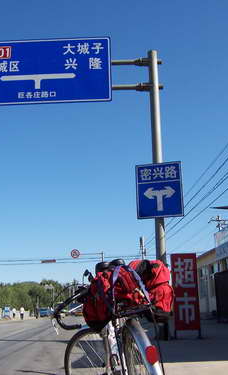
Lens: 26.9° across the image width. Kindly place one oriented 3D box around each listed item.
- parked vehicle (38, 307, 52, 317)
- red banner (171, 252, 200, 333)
[{"bbox_3d":[-11.697,21.382,82.000,1.800,1.750,4.200,-1,-14,-3],"label":"parked vehicle"},{"bbox_3d":[1.852,2.739,12.400,0.660,2.030,0.150,-5,-15,13],"label":"red banner"}]

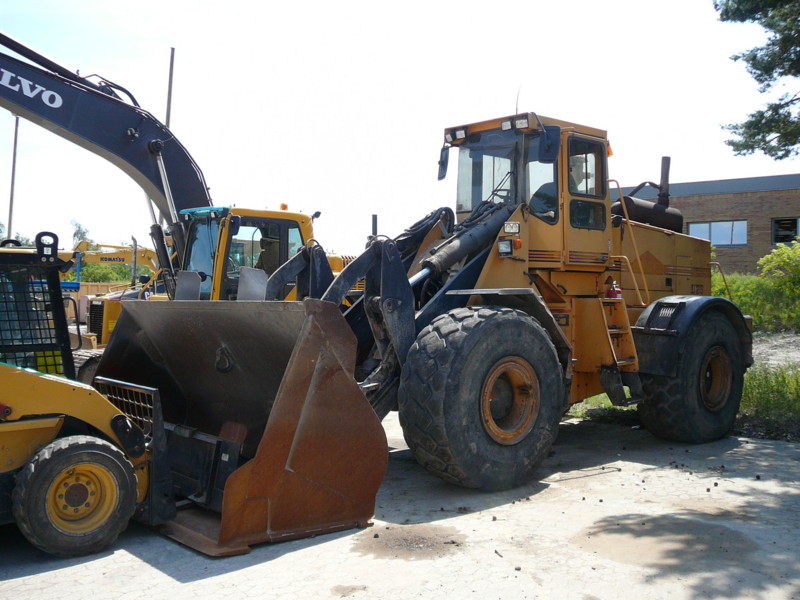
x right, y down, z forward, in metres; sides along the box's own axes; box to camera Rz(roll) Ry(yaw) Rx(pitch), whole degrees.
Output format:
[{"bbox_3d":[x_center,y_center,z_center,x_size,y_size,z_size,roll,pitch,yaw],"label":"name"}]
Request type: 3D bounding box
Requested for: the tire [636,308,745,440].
[{"bbox_3d":[3.456,0.900,9.585,1.580,1.580,0.630,1,0,-42],"label":"tire"}]

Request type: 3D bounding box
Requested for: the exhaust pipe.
[{"bbox_3d":[3.622,-1.612,11.098,0.140,0.700,0.140,4,0,-42],"label":"exhaust pipe"}]

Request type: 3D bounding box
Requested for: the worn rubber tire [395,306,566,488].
[{"bbox_3d":[0.754,0.853,7.161,1.590,1.580,0.630,1,0,-42],"label":"worn rubber tire"}]

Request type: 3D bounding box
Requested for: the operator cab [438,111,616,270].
[{"bbox_3d":[1.447,-1.120,9.298,1.463,1.633,1.240,1,0,-42],"label":"operator cab"}]

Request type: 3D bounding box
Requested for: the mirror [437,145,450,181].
[{"bbox_3d":[0.515,-1.599,9.476,0.070,0.400,0.220,6,-2,-15],"label":"mirror"}]

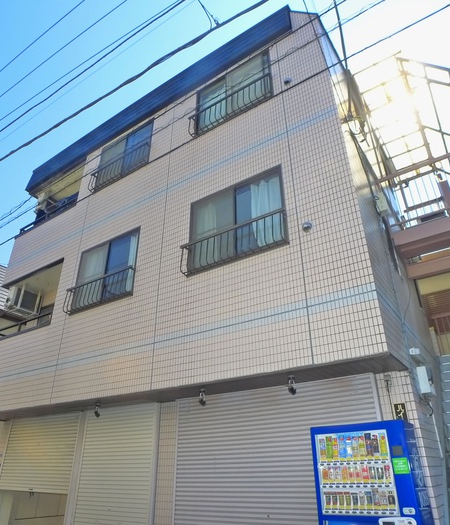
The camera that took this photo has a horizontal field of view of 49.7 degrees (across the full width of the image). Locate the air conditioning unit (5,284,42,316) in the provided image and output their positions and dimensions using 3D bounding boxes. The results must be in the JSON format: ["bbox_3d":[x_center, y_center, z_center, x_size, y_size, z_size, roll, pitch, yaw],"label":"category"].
[{"bbox_3d":[-4.207,0.793,10.133,0.280,0.500,0.700,-19,-34,31],"label":"air conditioning unit"}]

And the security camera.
[{"bbox_3d":[0.795,1.438,5.719,0.120,0.230,0.150,-5,-29,10],"label":"security camera"}]

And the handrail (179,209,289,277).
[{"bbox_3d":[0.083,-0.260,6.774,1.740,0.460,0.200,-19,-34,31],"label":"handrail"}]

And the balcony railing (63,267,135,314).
[{"bbox_3d":[-2.164,0.518,8.215,1.630,0.460,0.200,-19,-34,31],"label":"balcony railing"}]

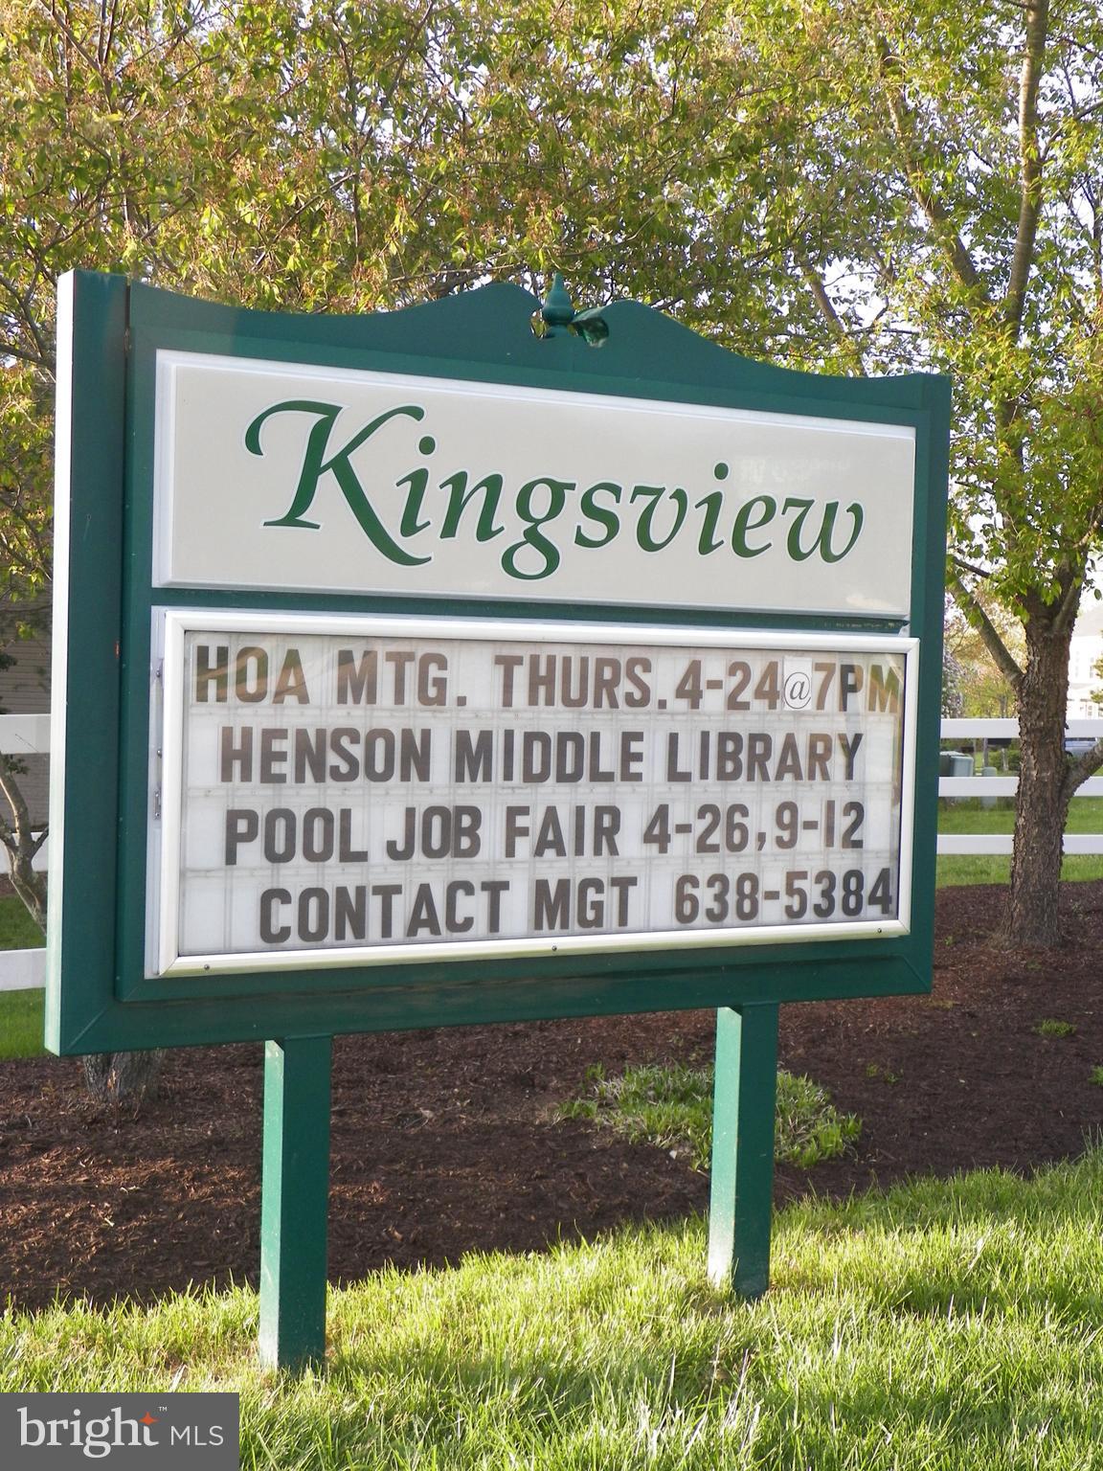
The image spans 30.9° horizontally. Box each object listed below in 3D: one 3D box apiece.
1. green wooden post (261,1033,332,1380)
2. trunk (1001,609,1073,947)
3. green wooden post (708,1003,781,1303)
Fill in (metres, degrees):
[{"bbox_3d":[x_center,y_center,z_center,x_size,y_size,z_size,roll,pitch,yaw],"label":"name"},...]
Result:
[{"bbox_3d":[-0.476,0.864,3.722,0.092,0.629,0.095,0,3,-28],"label":"green wooden post"},{"bbox_3d":[2.647,0.233,10.800,0.320,1.800,0.320,4,2,13],"label":"trunk"},{"bbox_3d":[0.401,0.858,4.184,0.092,0.605,0.095,0,3,-28],"label":"green wooden post"}]

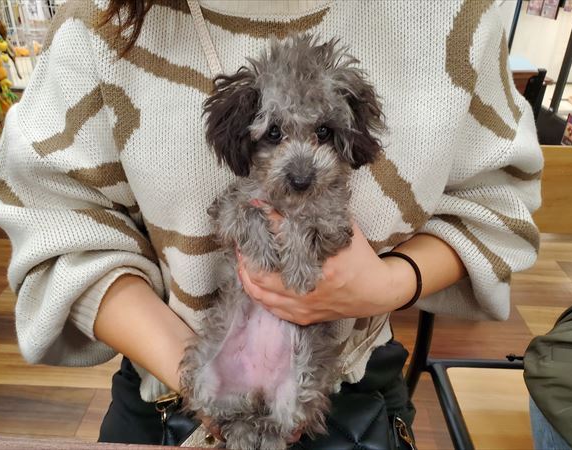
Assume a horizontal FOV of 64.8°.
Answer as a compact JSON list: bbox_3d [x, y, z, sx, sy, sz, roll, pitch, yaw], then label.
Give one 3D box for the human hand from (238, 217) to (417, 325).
[{"bbox_3d":[0.041,0.042,0.450,0.170,0.112,0.090,-3,3,-6],"label":"human hand"}]

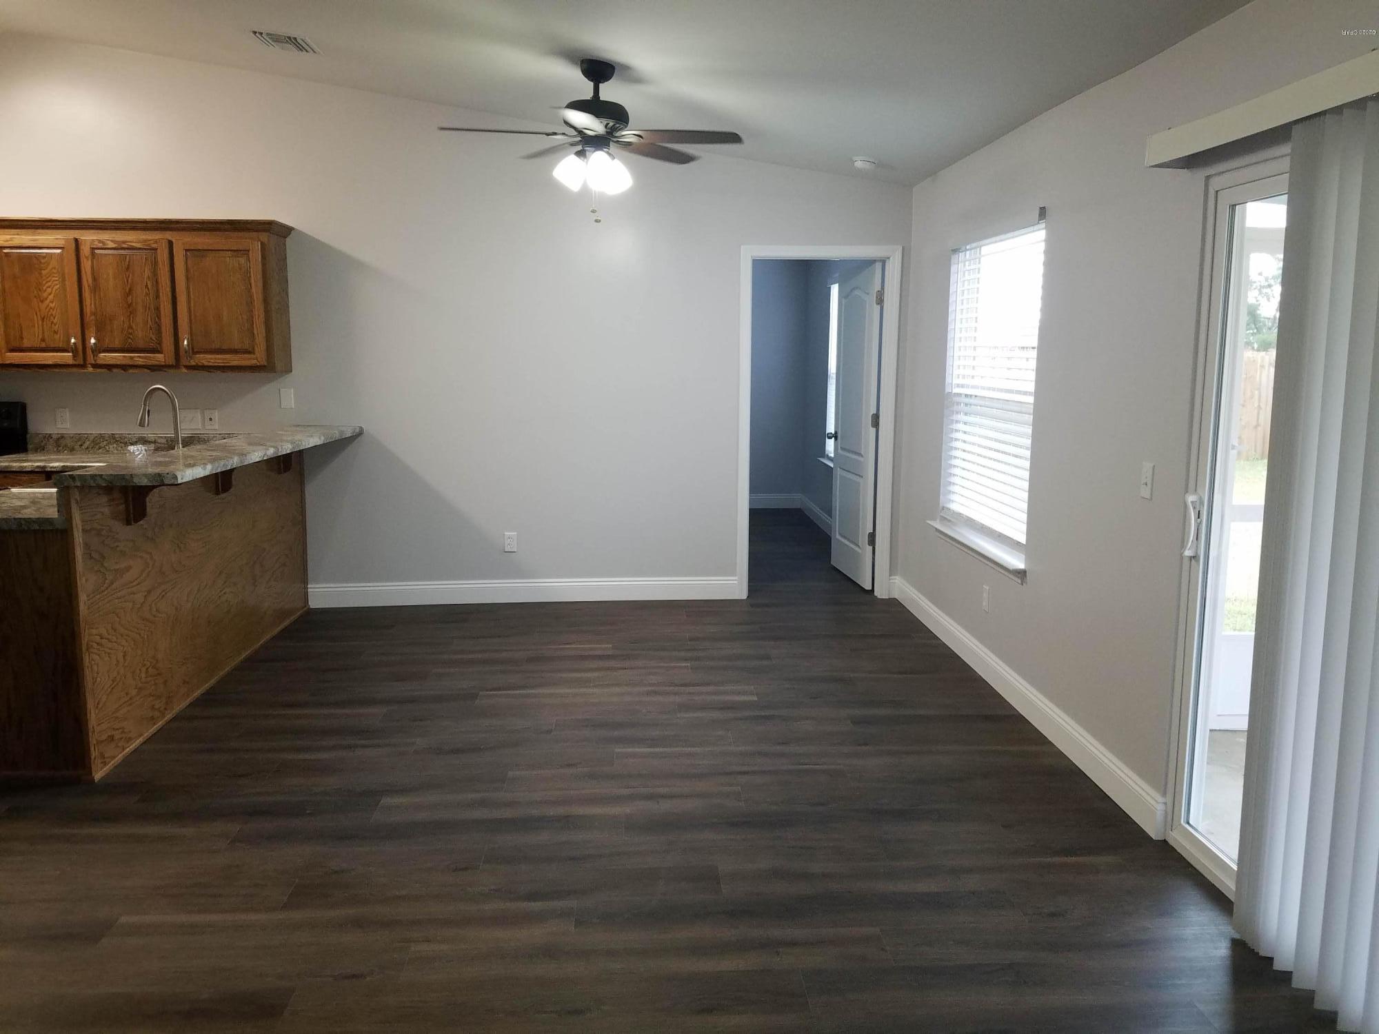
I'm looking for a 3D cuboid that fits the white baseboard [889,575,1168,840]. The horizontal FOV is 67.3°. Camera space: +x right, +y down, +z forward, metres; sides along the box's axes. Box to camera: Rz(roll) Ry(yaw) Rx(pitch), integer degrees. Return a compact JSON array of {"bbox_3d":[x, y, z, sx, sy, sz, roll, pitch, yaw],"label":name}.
[{"bbox_3d":[1.374,0.687,4.797,0.025,0.141,3.200,-1,9,-3],"label":"white baseboard"}]

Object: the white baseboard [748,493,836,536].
[{"bbox_3d":[0.882,-0.030,9.233,0.490,0.141,1.560,-1,9,-3],"label":"white baseboard"}]

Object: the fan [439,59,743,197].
[{"bbox_3d":[-0.419,-1.676,4.463,1.280,0.565,1.280,-1,9,-3],"label":"fan"}]

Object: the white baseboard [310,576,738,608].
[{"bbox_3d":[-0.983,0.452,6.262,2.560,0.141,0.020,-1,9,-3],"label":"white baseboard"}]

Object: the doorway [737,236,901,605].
[{"bbox_3d":[0.767,-0.544,6.251,0.948,2.110,0.140,-1,9,-3],"label":"doorway"}]

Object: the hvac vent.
[{"bbox_3d":[-1.911,-2.248,4.936,0.285,0.020,0.300,8,9,-5],"label":"hvac vent"}]

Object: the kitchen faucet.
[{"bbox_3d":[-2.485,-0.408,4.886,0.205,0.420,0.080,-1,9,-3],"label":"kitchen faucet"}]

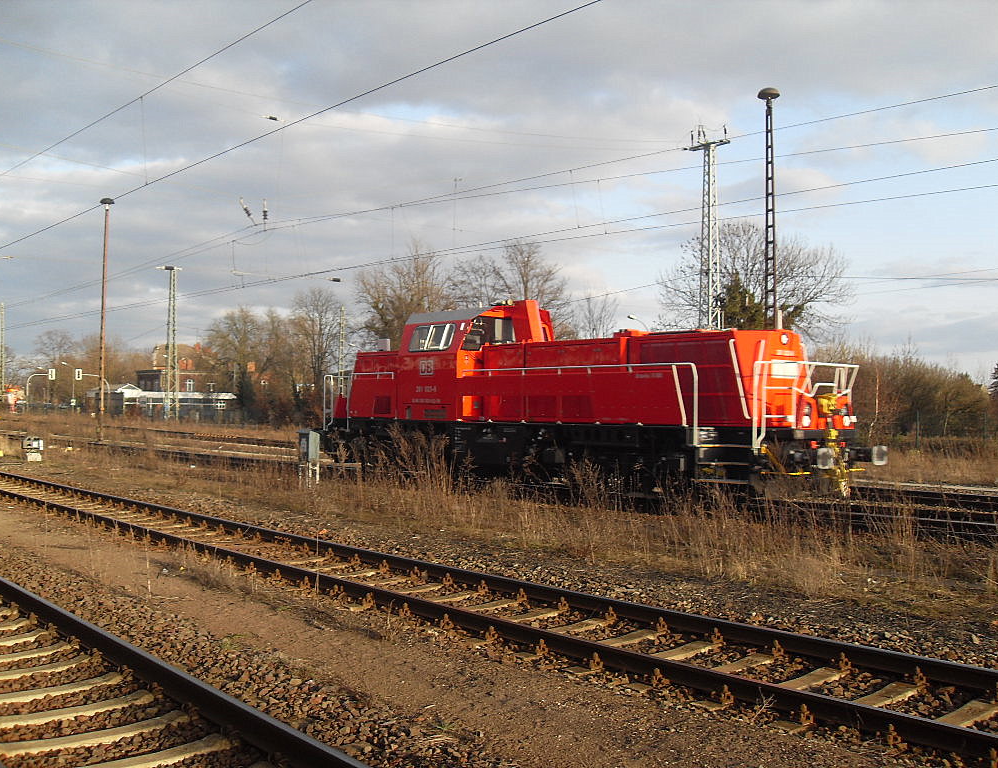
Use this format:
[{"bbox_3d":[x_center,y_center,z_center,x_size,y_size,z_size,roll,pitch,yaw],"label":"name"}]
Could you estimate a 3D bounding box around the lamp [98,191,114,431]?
[{"bbox_3d":[-19.947,-3.308,50.895,0.730,12.300,0.730,0,-1,0],"label":"lamp"}]

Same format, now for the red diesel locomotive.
[{"bbox_3d":[0.901,0.247,23.093,3.050,4.270,15.700,1,-1,-41],"label":"red diesel locomotive"}]

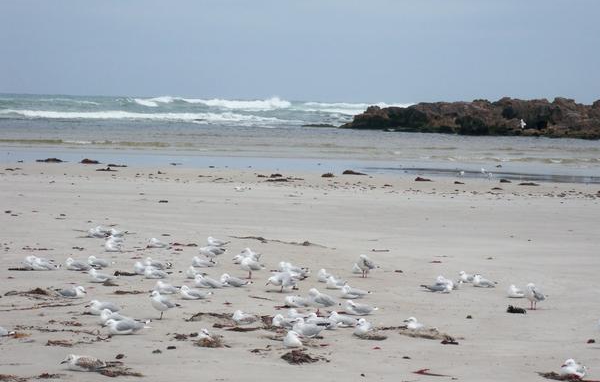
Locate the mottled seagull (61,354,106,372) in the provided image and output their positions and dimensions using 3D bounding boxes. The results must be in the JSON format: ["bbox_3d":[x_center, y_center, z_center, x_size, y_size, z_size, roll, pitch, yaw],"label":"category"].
[{"bbox_3d":[-1.675,1.337,14.148,0.385,0.140,0.145,0,3,-22],"label":"mottled seagull"}]

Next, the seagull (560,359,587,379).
[{"bbox_3d":[1.948,1.251,12.898,0.370,0.150,0.140,-1,4,-43],"label":"seagull"}]

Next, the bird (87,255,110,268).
[{"bbox_3d":[-2.249,0.799,20.325,0.380,0.140,0.135,-1,3,-36],"label":"bird"}]

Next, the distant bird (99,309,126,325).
[{"bbox_3d":[-1.781,1.253,18.064,0.380,0.164,0.140,0,3,-26],"label":"distant bird"}]

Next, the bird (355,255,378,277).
[{"bbox_3d":[0.775,0.842,20.388,0.340,0.263,0.130,-1,4,-43],"label":"bird"}]

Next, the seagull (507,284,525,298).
[{"bbox_3d":[2.584,1.177,21.401,0.350,0.155,0.140,-1,3,-30],"label":"seagull"}]

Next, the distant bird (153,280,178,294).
[{"bbox_3d":[-1.531,1.121,21.028,0.350,0.160,0.140,0,3,-26],"label":"distant bird"}]

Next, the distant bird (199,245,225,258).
[{"bbox_3d":[-1.045,0.749,21.869,0.340,0.186,0.130,1,3,-25],"label":"distant bird"}]

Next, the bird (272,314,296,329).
[{"bbox_3d":[-0.117,1.267,17.710,0.350,0.155,0.140,0,3,-25],"label":"bird"}]

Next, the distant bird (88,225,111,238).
[{"bbox_3d":[-2.747,0.566,25.017,0.330,0.137,0.130,0,3,-36],"label":"distant bird"}]

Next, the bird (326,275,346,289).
[{"bbox_3d":[0.468,1.105,22.066,0.350,0.146,0.140,-2,4,-44],"label":"bird"}]

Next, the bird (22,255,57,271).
[{"bbox_3d":[-3.331,0.930,23.503,0.380,0.200,0.150,0,3,-22],"label":"bird"}]

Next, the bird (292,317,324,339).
[{"bbox_3d":[0.075,1.124,15.036,0.340,0.170,0.140,0,3,-28],"label":"bird"}]

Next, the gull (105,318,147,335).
[{"bbox_3d":[-1.401,1.104,14.868,0.370,0.130,0.140,1,3,-13],"label":"gull"}]

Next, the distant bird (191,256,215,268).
[{"bbox_3d":[-1.343,0.994,25.393,0.350,0.155,0.140,0,3,-23],"label":"distant bird"}]

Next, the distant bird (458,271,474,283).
[{"bbox_3d":[2.145,1.088,23.120,0.340,0.142,0.140,-1,4,-41],"label":"distant bird"}]

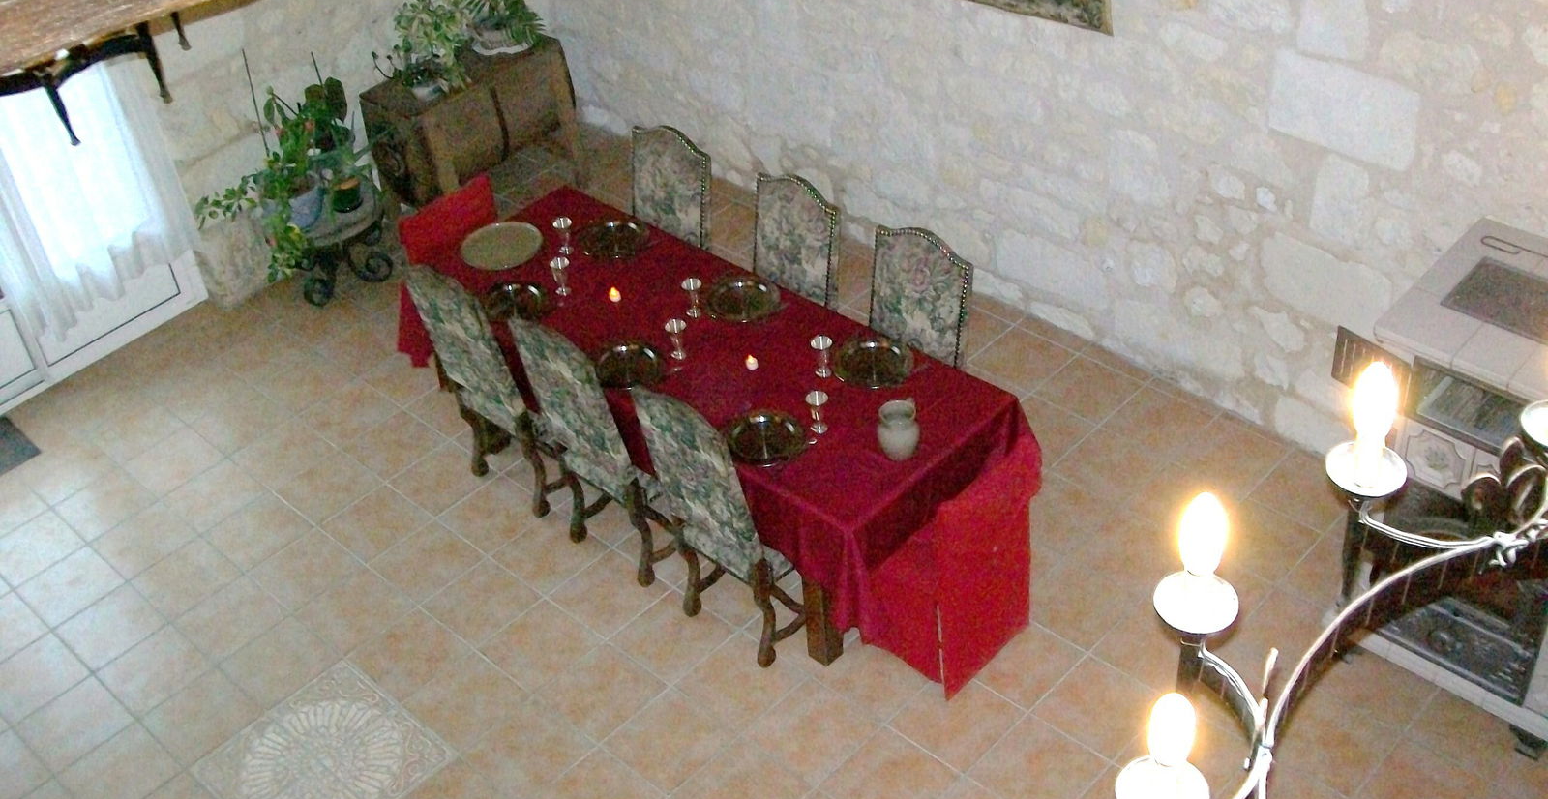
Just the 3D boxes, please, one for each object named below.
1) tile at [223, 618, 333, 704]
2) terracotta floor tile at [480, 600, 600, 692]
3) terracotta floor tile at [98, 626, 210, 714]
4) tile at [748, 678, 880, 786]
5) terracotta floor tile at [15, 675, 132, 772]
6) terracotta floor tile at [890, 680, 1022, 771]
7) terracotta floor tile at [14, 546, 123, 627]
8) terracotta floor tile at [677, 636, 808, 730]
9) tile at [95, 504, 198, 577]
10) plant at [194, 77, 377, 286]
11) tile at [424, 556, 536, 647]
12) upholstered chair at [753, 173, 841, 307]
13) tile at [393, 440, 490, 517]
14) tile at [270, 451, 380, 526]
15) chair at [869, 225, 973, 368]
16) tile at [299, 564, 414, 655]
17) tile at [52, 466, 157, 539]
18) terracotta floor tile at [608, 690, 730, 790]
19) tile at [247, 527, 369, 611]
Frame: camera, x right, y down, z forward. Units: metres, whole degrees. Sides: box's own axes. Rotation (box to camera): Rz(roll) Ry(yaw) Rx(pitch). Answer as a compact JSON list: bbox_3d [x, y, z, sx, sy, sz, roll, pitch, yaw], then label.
[{"bbox_3d":[-1.772,0.948,5.791,0.321,0.010,0.321,28,49,34],"label":"tile"},{"bbox_3d":[-0.825,0.869,5.689,0.330,0.010,0.330,28,49,35],"label":"terracotta floor tile"},{"bbox_3d":[-2.203,0.964,5.735,0.325,0.010,0.325,28,49,35],"label":"terracotta floor tile"},{"bbox_3d":[0.129,1.110,5.388,0.321,0.010,0.321,28,49,34],"label":"tile"},{"bbox_3d":[-2.419,1.121,5.569,0.330,0.010,0.330,28,49,35],"label":"terracotta floor tile"},{"bbox_3d":[0.601,1.060,5.323,0.332,0.012,0.332,28,49,35],"label":"terracotta floor tile"},{"bbox_3d":[-2.702,0.719,6.190,0.321,0.010,0.321,28,49,34],"label":"terracotta floor tile"},{"bbox_3d":[-0.116,0.971,5.529,0.332,0.012,0.332,28,49,35],"label":"terracotta floor tile"},{"bbox_3d":[-2.476,0.558,6.343,0.332,0.012,0.332,28,49,35],"label":"tile"},{"bbox_3d":[-2.204,-0.968,7.279,0.550,0.740,0.760,28,49,35],"label":"plant"},{"bbox_3d":[-1.082,0.753,5.961,0.321,0.010,0.321,28,49,34],"label":"tile"},{"bbox_3d":[-0.067,-0.258,6.115,0.460,1.120,0.560,28,49,35],"label":"upholstered chair"},{"bbox_3d":[-1.327,0.322,6.460,0.325,0.010,0.325,28,49,35],"label":"tile"},{"bbox_3d":[-1.800,0.362,6.511,0.332,0.012,0.332,28,49,35],"label":"tile"},{"bbox_3d":[0.385,-0.026,5.799,0.460,1.102,0.558,28,49,35],"label":"chair"},{"bbox_3d":[-1.534,0.776,5.906,0.325,0.010,0.325,28,49,35],"label":"tile"},{"bbox_3d":[-2.694,0.424,6.491,0.325,0.010,0.325,28,49,35],"label":"tile"},{"bbox_3d":[-0.347,1.145,5.395,0.321,0.010,0.321,28,49,34],"label":"terracotta floor tile"},{"bbox_3d":[-1.790,0.655,6.159,0.321,0.010,0.321,28,49,34],"label":"tile"}]

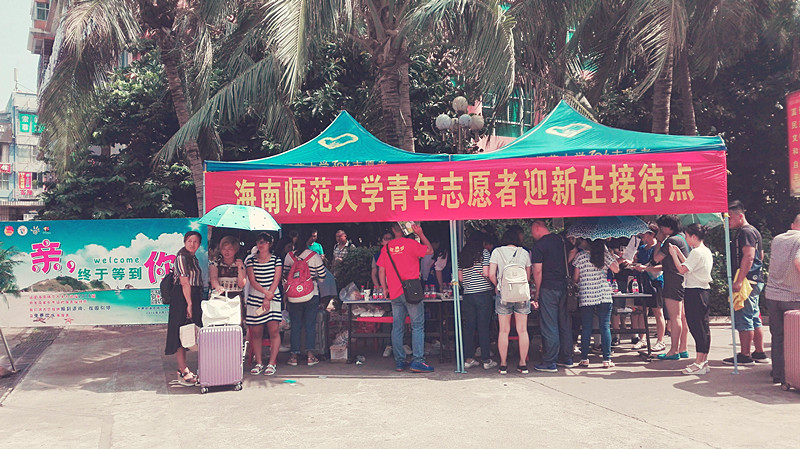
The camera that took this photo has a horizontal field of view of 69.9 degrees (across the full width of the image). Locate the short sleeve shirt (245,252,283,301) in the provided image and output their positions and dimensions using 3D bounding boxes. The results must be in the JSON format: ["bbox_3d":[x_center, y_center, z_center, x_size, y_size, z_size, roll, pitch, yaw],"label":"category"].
[{"bbox_3d":[-1.639,0.624,6.873,0.420,0.550,0.280,-2,-2,-5],"label":"short sleeve shirt"}]

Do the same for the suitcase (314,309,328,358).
[{"bbox_3d":[-1.152,1.455,7.537,0.400,0.630,0.260,-2,-2,-3],"label":"suitcase"}]

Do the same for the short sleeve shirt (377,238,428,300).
[{"bbox_3d":[0.029,0.527,6.697,0.540,0.670,0.340,-3,-2,18],"label":"short sleeve shirt"}]

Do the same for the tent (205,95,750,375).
[{"bbox_3d":[0.785,0.034,7.981,5.940,3.370,2.995,-2,-2,7],"label":"tent"}]

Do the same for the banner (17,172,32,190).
[{"bbox_3d":[-39.308,-4.528,60.000,1.350,1.850,0.060,0,-3,-37],"label":"banner"}]

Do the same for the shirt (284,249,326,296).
[{"bbox_3d":[-1.205,0.612,7.301,0.480,0.580,0.320,-2,-2,5],"label":"shirt"}]

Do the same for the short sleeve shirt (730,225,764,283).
[{"bbox_3d":[4.017,0.335,6.617,0.300,0.630,0.440,-3,-2,25],"label":"short sleeve shirt"}]

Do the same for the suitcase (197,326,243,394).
[{"bbox_3d":[-1.898,1.397,6.082,0.450,0.690,0.280,-1,-2,-16],"label":"suitcase"}]

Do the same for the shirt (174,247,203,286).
[{"bbox_3d":[-2.386,0.485,6.458,0.260,0.420,0.360,-3,-3,37],"label":"shirt"}]

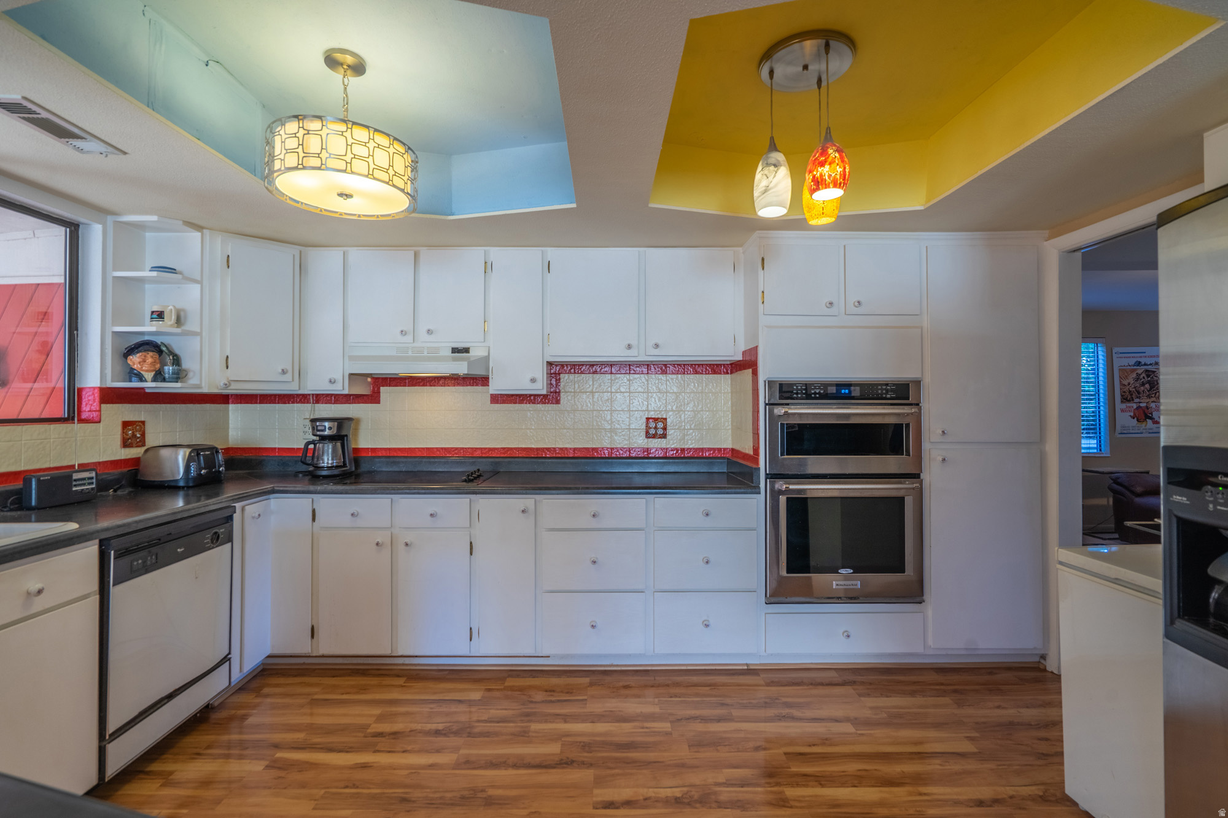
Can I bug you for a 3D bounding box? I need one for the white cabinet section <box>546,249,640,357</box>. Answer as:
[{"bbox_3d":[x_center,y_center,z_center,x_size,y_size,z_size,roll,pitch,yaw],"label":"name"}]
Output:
[{"bbox_3d":[-0.111,-0.574,3.108,0.506,0.585,0.290,0,0,-1],"label":"white cabinet section"}]

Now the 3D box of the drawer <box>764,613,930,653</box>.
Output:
[{"bbox_3d":[1.105,1.072,2.860,0.764,0.195,0.500,0,0,-1],"label":"drawer"}]

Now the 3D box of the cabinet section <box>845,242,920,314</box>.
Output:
[{"bbox_3d":[1.313,-0.634,2.966,0.388,0.358,0.600,0,0,-1],"label":"cabinet section"}]

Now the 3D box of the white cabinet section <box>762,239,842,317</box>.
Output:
[{"bbox_3d":[0.893,-0.622,2.875,0.360,0.350,0.530,0,0,-1],"label":"white cabinet section"}]

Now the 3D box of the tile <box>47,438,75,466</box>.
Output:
[{"bbox_3d":[-2.273,0.178,2.248,0.010,0.112,0.108,0,0,-1],"label":"tile"}]

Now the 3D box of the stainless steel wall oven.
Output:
[{"bbox_3d":[1.106,0.397,2.860,0.757,1.068,0.570,0,0,-1],"label":"stainless steel wall oven"}]

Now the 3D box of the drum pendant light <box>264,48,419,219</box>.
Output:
[{"bbox_3d":[-0.891,-0.926,1.810,0.455,0.460,0.455,0,0,0],"label":"drum pendant light"}]

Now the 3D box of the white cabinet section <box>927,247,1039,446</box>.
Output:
[{"bbox_3d":[1.806,-0.321,2.968,0.559,0.978,0.600,0,0,-1],"label":"white cabinet section"}]

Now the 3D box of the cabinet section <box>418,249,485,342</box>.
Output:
[{"bbox_3d":[-0.855,-0.596,3.020,0.347,0.485,0.300,0,0,-1],"label":"cabinet section"}]

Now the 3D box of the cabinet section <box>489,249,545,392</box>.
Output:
[{"bbox_3d":[-0.527,-0.478,3.103,0.308,0.775,0.290,0,0,-1],"label":"cabinet section"}]

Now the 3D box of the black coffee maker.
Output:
[{"bbox_3d":[-1.615,0.210,3.060,0.185,0.320,0.260,0,0,10],"label":"black coffee maker"}]

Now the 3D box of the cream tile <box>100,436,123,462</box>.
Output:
[{"bbox_3d":[-2.276,0.178,2.468,0.010,0.108,0.107,0,0,-1],"label":"cream tile"}]

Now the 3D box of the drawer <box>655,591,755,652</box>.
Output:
[{"bbox_3d":[0.440,1.031,2.835,0.490,0.293,0.440,0,0,0],"label":"drawer"}]

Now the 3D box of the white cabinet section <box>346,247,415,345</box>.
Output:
[{"bbox_3d":[-1.231,-0.593,3.020,0.360,0.490,0.300,0,0,-1],"label":"white cabinet section"}]

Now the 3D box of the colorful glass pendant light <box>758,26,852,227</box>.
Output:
[{"bbox_3d":[0.620,-0.900,1.775,0.315,0.515,0.330,0,0,0],"label":"colorful glass pendant light"}]

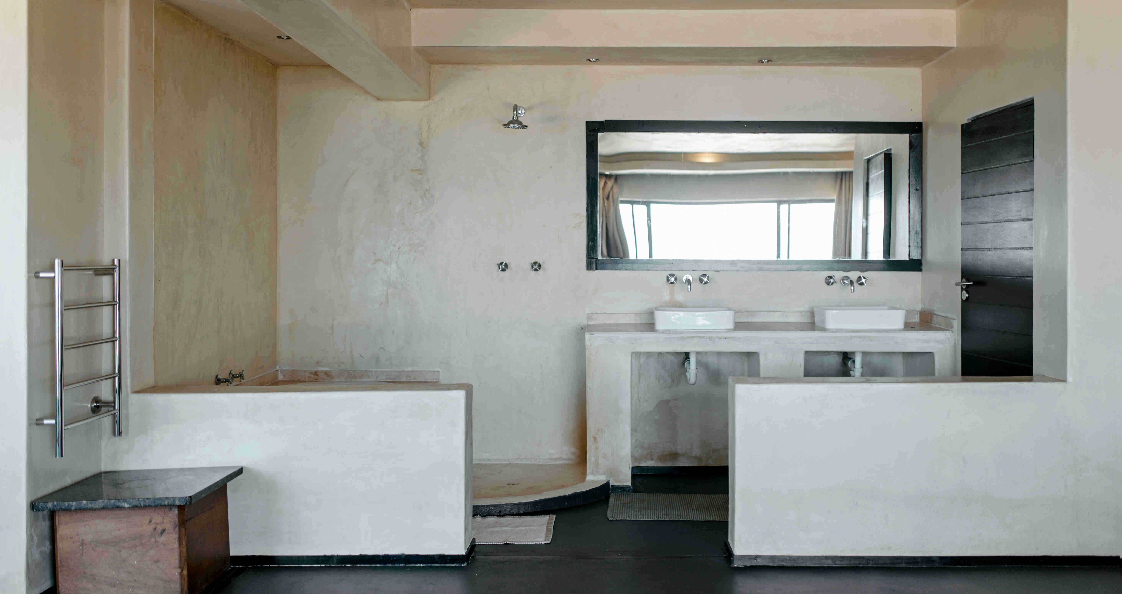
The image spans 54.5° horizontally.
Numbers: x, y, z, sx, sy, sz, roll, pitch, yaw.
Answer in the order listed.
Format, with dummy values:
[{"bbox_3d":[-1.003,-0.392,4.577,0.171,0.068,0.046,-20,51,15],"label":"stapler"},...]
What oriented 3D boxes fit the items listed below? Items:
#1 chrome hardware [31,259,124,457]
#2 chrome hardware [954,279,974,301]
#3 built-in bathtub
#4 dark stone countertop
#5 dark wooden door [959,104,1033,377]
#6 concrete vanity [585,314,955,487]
[{"bbox_3d":[-1.836,0.210,4.165,0.115,0.715,0.525,0,2,1],"label":"chrome hardware"},{"bbox_3d":[2.075,-0.036,5.610,0.065,0.115,0.120,0,2,-1],"label":"chrome hardware"},{"bbox_3d":[-1.110,0.712,5.490,1.480,0.740,1.950,0,2,2],"label":"built-in bathtub"},{"bbox_3d":[-1.593,0.730,4.176,0.560,0.032,0.600,0,2,-2],"label":"dark stone countertop"},{"bbox_3d":[2.125,0.100,5.280,0.045,1.980,0.820,0,2,-2],"label":"dark wooden door"},{"bbox_3d":[1.128,0.587,6.110,1.980,0.900,0.530,0,2,1],"label":"concrete vanity"}]

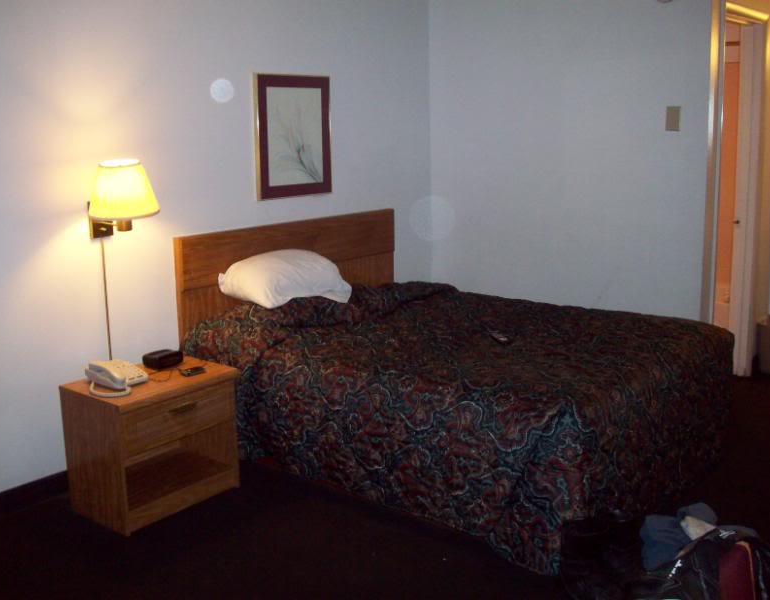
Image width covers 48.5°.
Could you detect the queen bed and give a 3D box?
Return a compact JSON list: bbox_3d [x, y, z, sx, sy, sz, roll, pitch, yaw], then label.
[{"bbox_3d":[0.322,0.217,3.942,1.974,1.071,1.560,7,13,38],"label":"queen bed"}]

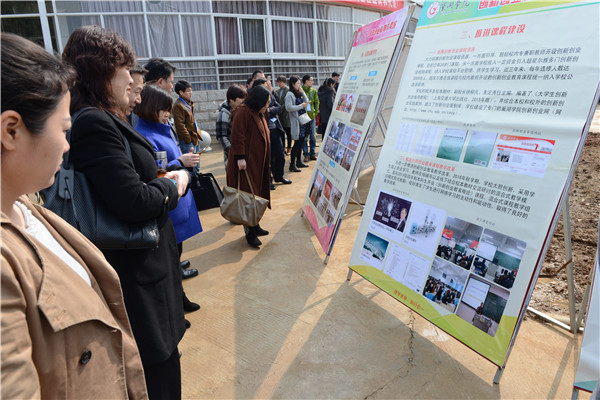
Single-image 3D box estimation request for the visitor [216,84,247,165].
[{"bbox_3d":[-0.735,-0.623,4.966,0.420,1.560,0.500,0,16,8],"label":"visitor"}]

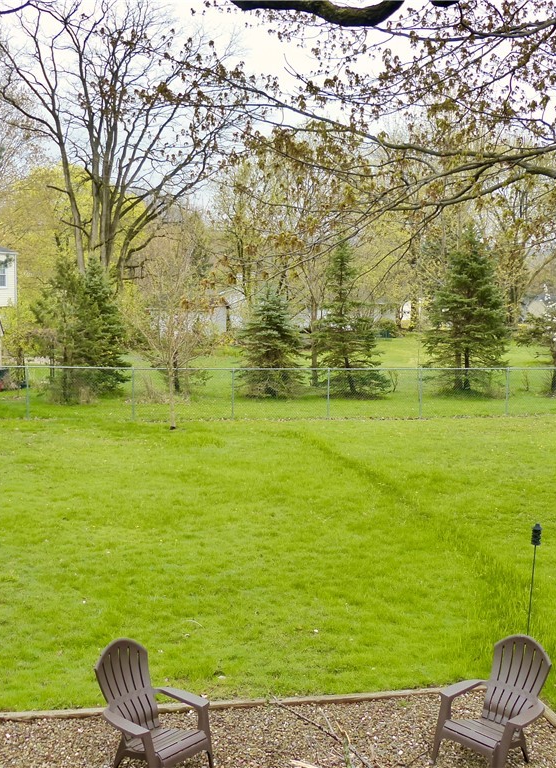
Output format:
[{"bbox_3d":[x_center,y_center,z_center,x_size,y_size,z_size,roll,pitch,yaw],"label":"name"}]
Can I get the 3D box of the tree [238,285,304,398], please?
[{"bbox_3d":[-0.201,-1.534,32.397,2.276,3.871,2.276,1,6,0],"label":"tree"}]

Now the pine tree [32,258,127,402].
[{"bbox_3d":[-6.471,-1.746,29.969,3.068,4.606,3.068,1,6,0],"label":"pine tree"}]

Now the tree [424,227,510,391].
[{"bbox_3d":[7.188,-2.743,34.233,3.143,6.123,3.143,1,6,0],"label":"tree"}]

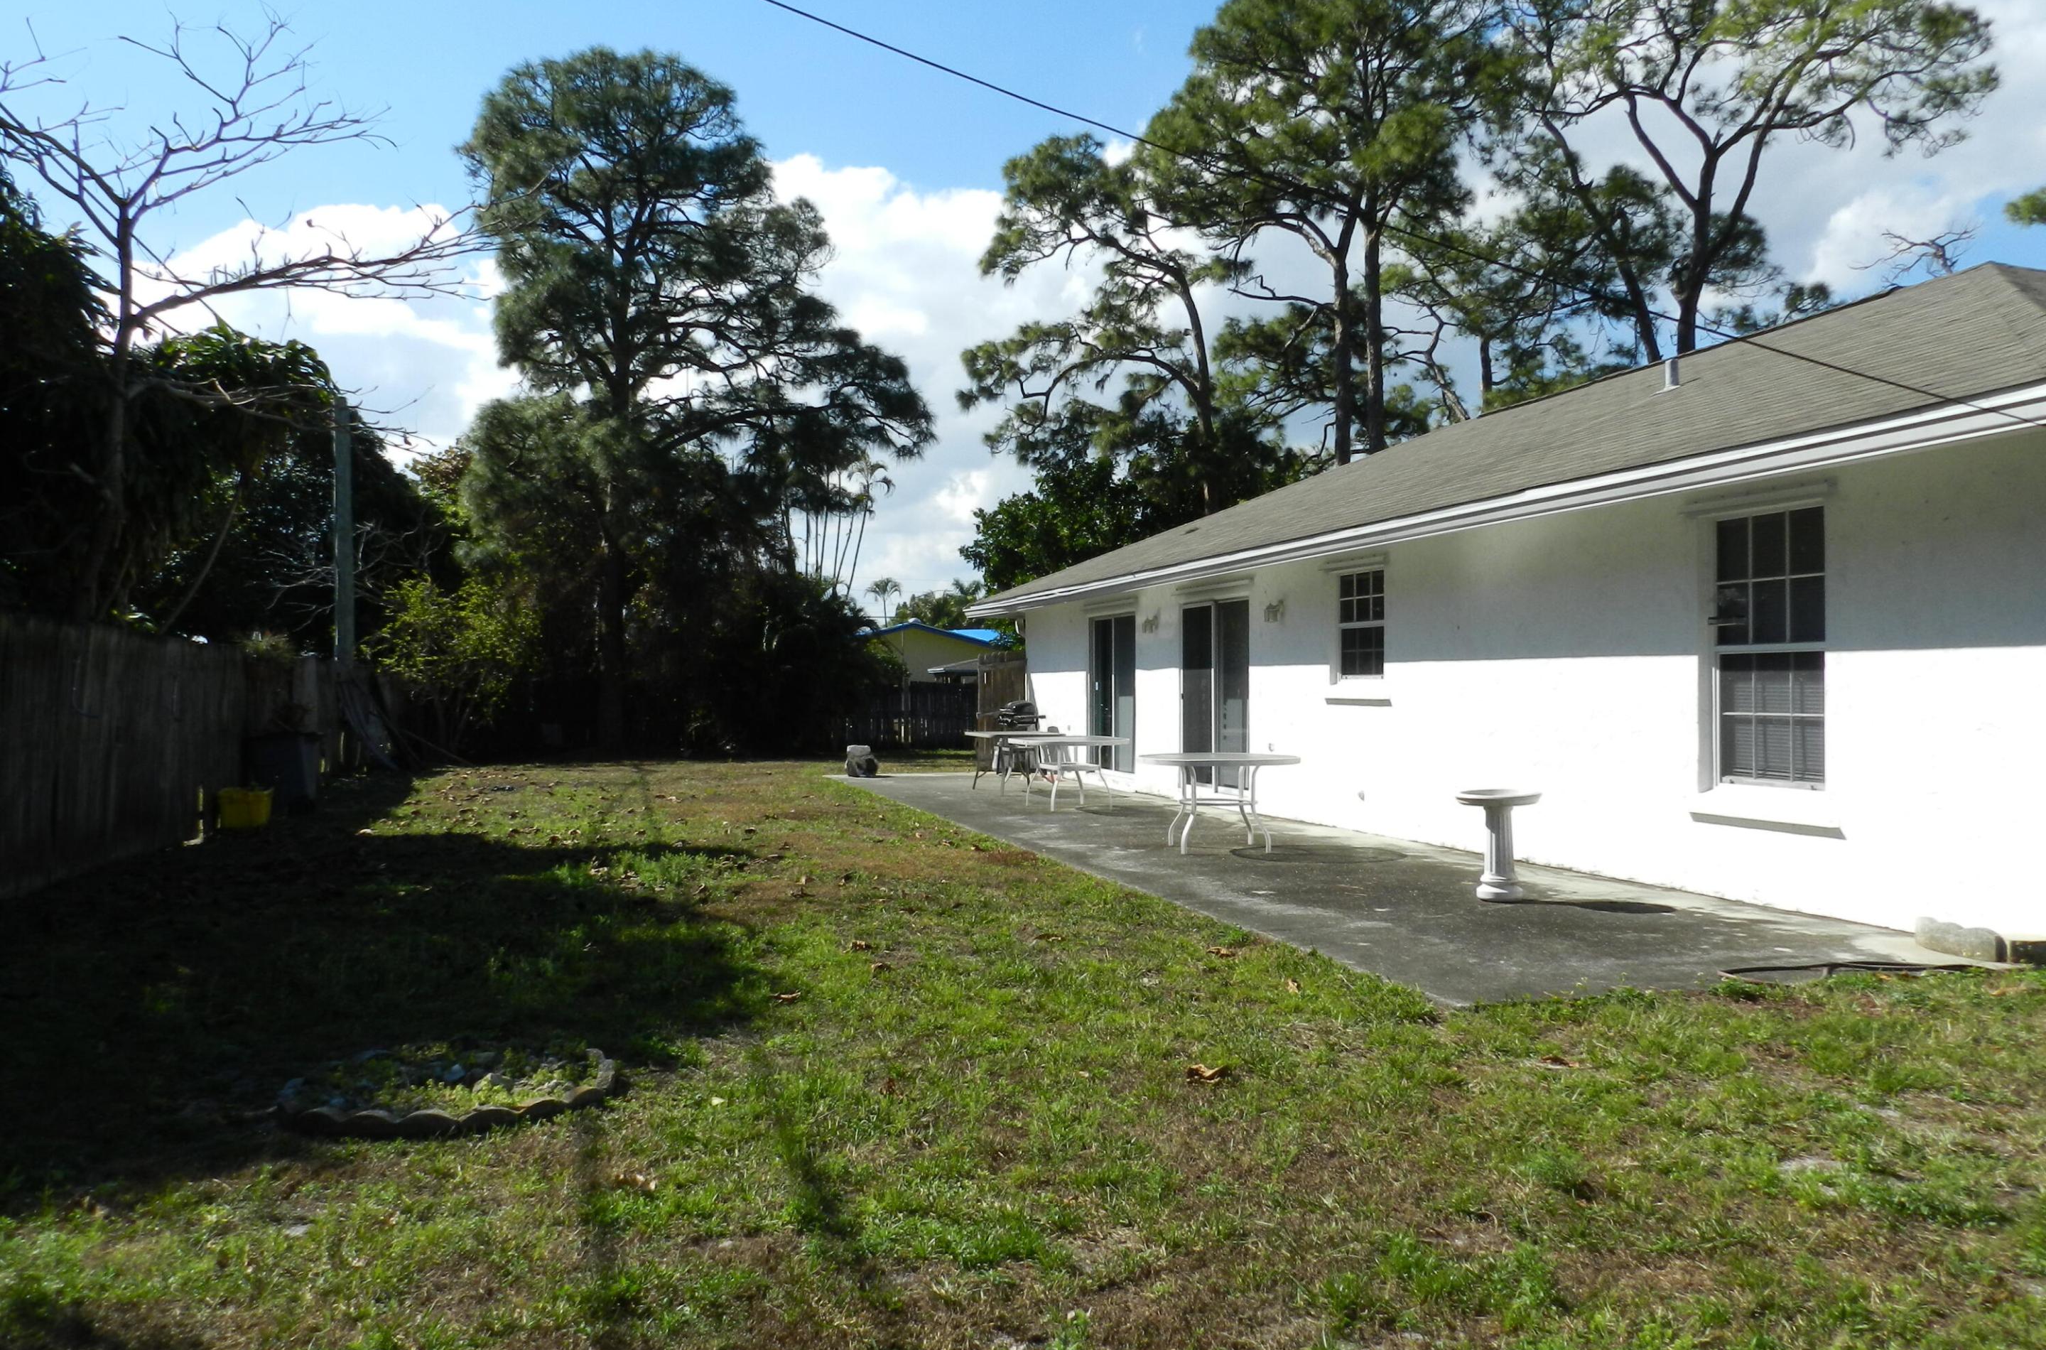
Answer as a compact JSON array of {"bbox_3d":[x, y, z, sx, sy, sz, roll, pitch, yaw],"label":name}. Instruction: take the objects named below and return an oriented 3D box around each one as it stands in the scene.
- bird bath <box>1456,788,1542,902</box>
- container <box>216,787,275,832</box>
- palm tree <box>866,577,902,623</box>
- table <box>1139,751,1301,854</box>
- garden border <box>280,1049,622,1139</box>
[{"bbox_3d":[2.924,1.045,9.061,0.520,0.650,0.520,0,-1,0],"label":"bird bath"},{"bbox_3d":[-7.600,1.306,14.438,0.460,0.380,0.410,0,-1,-14],"label":"container"},{"bbox_3d":[-10.353,-2.455,110.028,2.700,9.700,2.700,0,-1,0],"label":"palm tree"},{"bbox_3d":[1.582,1.026,11.831,1.290,0.740,1.290,0,-1,0],"label":"table"},{"bbox_3d":[-1.890,1.351,4.888,1.050,0.110,0.870,0,-1,-20],"label":"garden border"}]

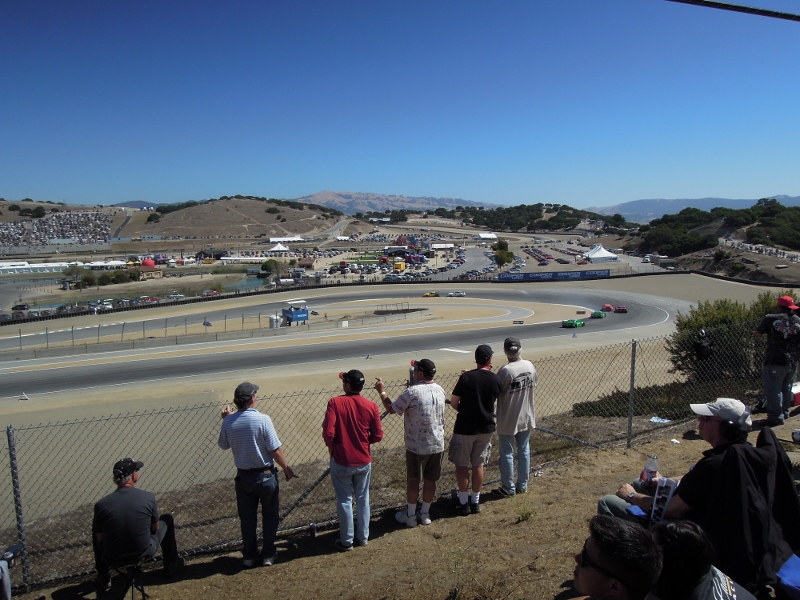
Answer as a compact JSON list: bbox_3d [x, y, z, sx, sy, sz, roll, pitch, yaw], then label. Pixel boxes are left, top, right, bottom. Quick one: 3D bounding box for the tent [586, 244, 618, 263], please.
[{"bbox_3d":[94.500,-21.900,260.000,12.800,7.000,16.500,1,8,9],"label":"tent"}]

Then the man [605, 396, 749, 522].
[{"bbox_3d":[1.440,1.050,2.960,0.840,1.200,0.580,7,11,43],"label":"man"}]

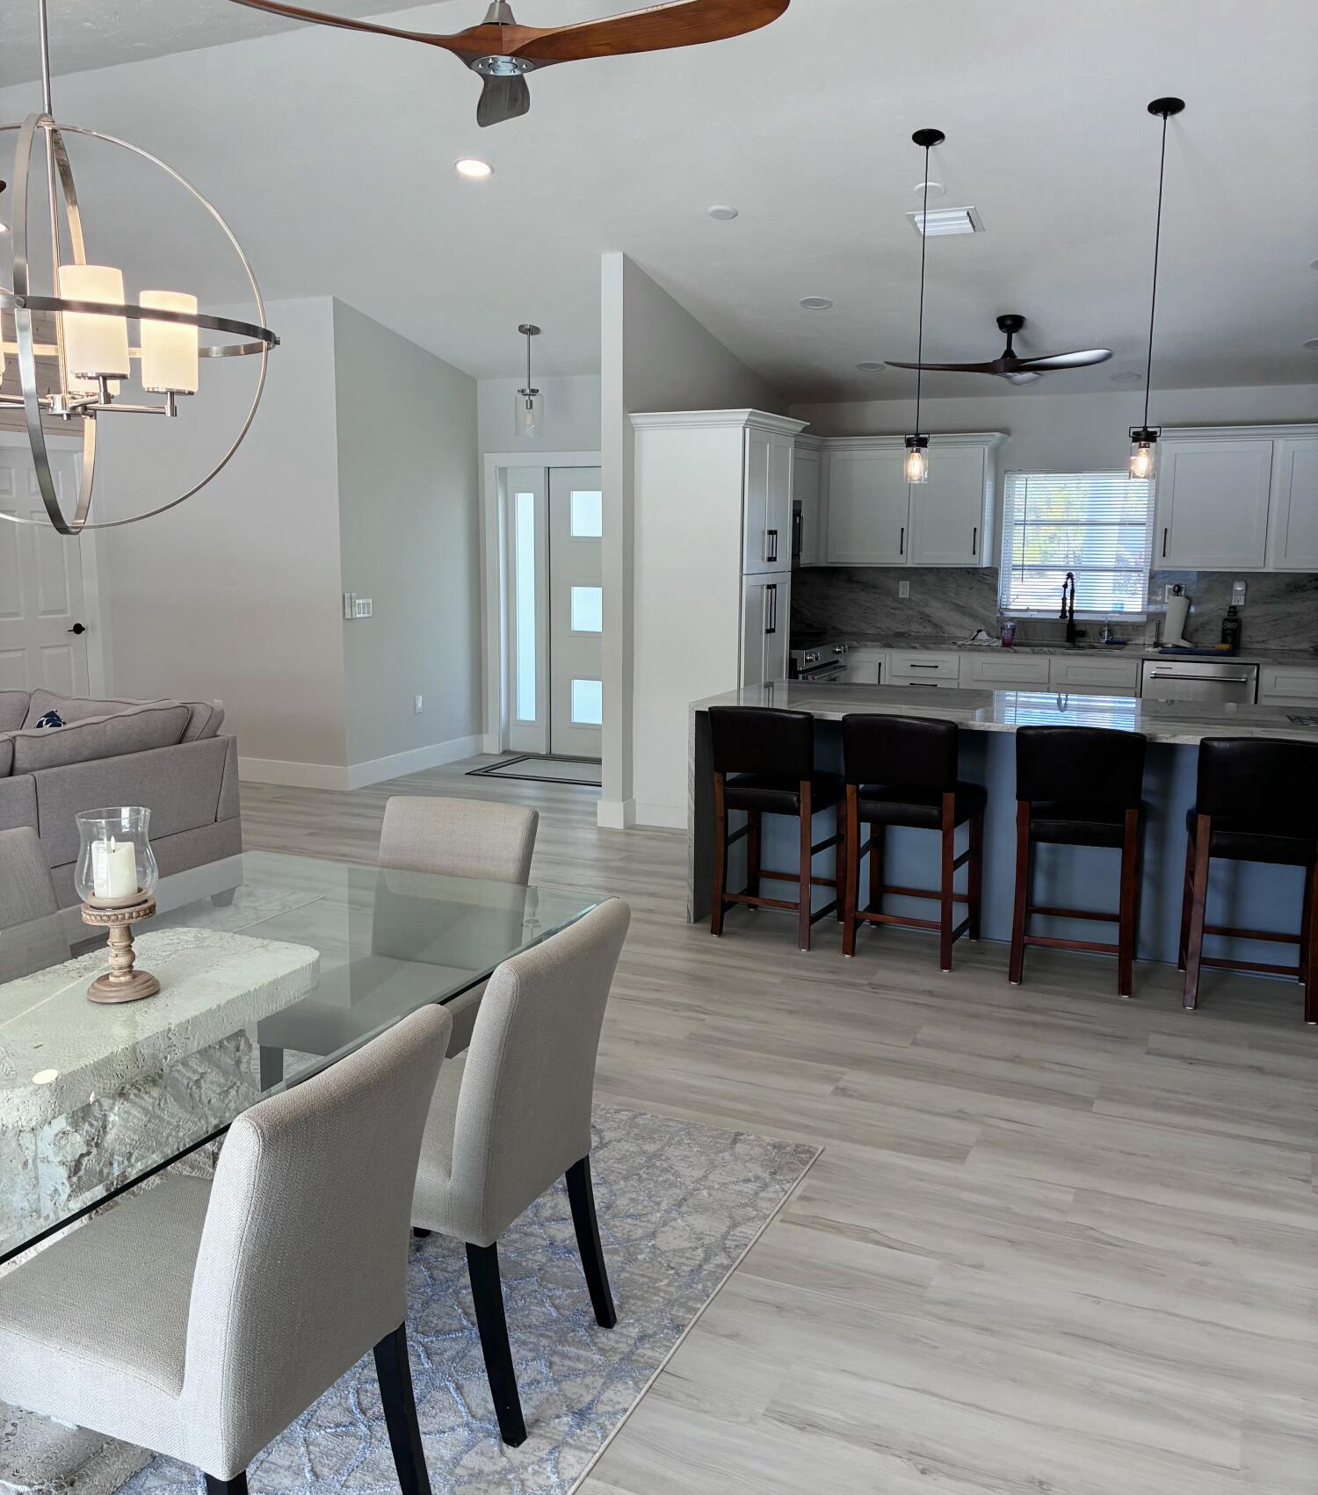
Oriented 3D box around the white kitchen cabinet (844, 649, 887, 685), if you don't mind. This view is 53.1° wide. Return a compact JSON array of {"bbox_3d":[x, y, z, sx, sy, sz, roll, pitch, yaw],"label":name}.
[{"bbox_3d":[1.432,-0.245,8.680,0.310,0.876,0.609,5,10,25],"label":"white kitchen cabinet"}]

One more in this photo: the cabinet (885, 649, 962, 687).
[{"bbox_3d":[1.756,-0.189,8.437,0.478,0.885,0.620,5,10,24],"label":"cabinet"}]

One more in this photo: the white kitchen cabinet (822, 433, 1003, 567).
[{"bbox_3d":[1.635,-1.573,8.495,1.100,0.820,0.389,5,10,25],"label":"white kitchen cabinet"}]

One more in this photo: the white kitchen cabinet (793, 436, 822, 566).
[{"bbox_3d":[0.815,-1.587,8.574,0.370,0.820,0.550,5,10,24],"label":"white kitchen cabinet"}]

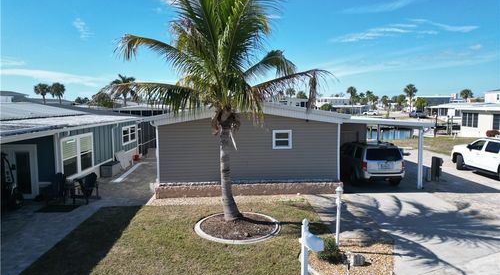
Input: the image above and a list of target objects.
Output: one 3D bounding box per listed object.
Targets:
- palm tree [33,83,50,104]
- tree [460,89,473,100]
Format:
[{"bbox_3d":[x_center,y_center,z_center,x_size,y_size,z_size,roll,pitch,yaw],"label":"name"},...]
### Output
[{"bbox_3d":[-37.237,-5.810,62.372,3.200,8.090,3.200,-1,5,0],"label":"palm tree"},{"bbox_3d":[59.492,-9.671,95.347,3.430,7.110,3.430,0,6,0],"label":"tree"}]

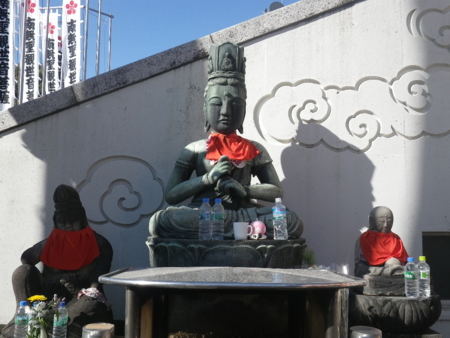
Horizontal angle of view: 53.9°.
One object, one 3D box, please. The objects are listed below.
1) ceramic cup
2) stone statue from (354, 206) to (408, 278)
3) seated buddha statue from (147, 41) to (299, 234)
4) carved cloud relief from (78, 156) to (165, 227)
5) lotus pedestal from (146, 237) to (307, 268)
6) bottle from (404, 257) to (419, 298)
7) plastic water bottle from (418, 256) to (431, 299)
[{"bbox_3d":[0.088,0.315,2.239,0.105,0.092,0.080,0,-7,0],"label":"ceramic cup"},{"bbox_3d":[0.886,0.391,2.452,0.330,0.385,0.280,1,-7,-5],"label":"stone statue"},{"bbox_3d":[0.011,-0.198,2.652,0.880,1.190,0.600,1,-7,-3],"label":"seated buddha statue"},{"bbox_3d":[-0.702,0.148,2.933,0.600,0.480,0.040,1,-7,-3],"label":"carved cloud relief"},{"bbox_3d":[0.007,0.500,2.519,0.910,0.210,0.700,1,-7,-3],"label":"lotus pedestal"},{"bbox_3d":[0.933,0.540,2.223,0.066,0.212,0.066,0,-7,0],"label":"bottle"},{"bbox_3d":[1.002,0.541,2.232,0.064,0.212,0.064,0,-7,0],"label":"plastic water bottle"}]

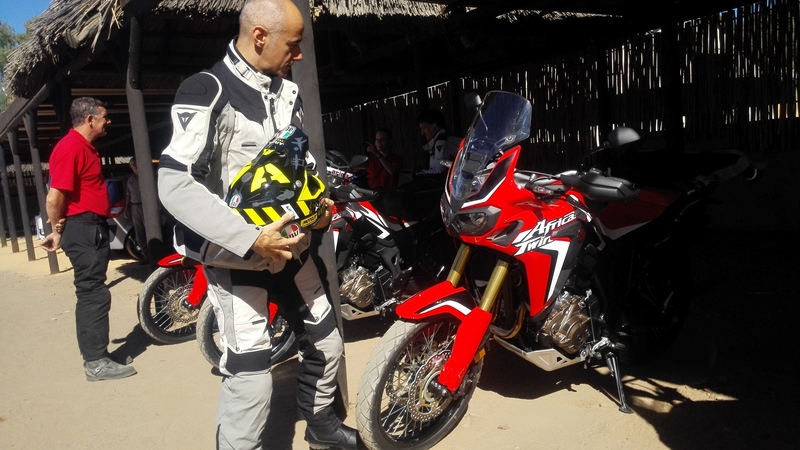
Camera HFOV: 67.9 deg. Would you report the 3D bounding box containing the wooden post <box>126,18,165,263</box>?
[{"bbox_3d":[-2.116,-0.426,5.042,0.150,2.600,0.150,-8,6,-37],"label":"wooden post"}]

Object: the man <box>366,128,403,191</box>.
[{"bbox_3d":[-0.106,-0.184,6.106,0.500,1.640,0.400,-1,6,30],"label":"man"}]

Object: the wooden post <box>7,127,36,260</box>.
[{"bbox_3d":[-7.411,-0.587,11.682,0.160,2.600,0.160,-8,6,-37],"label":"wooden post"}]

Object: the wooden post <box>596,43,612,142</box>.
[{"bbox_3d":[1.956,-0.603,5.649,0.140,2.240,0.140,-8,6,-37],"label":"wooden post"}]

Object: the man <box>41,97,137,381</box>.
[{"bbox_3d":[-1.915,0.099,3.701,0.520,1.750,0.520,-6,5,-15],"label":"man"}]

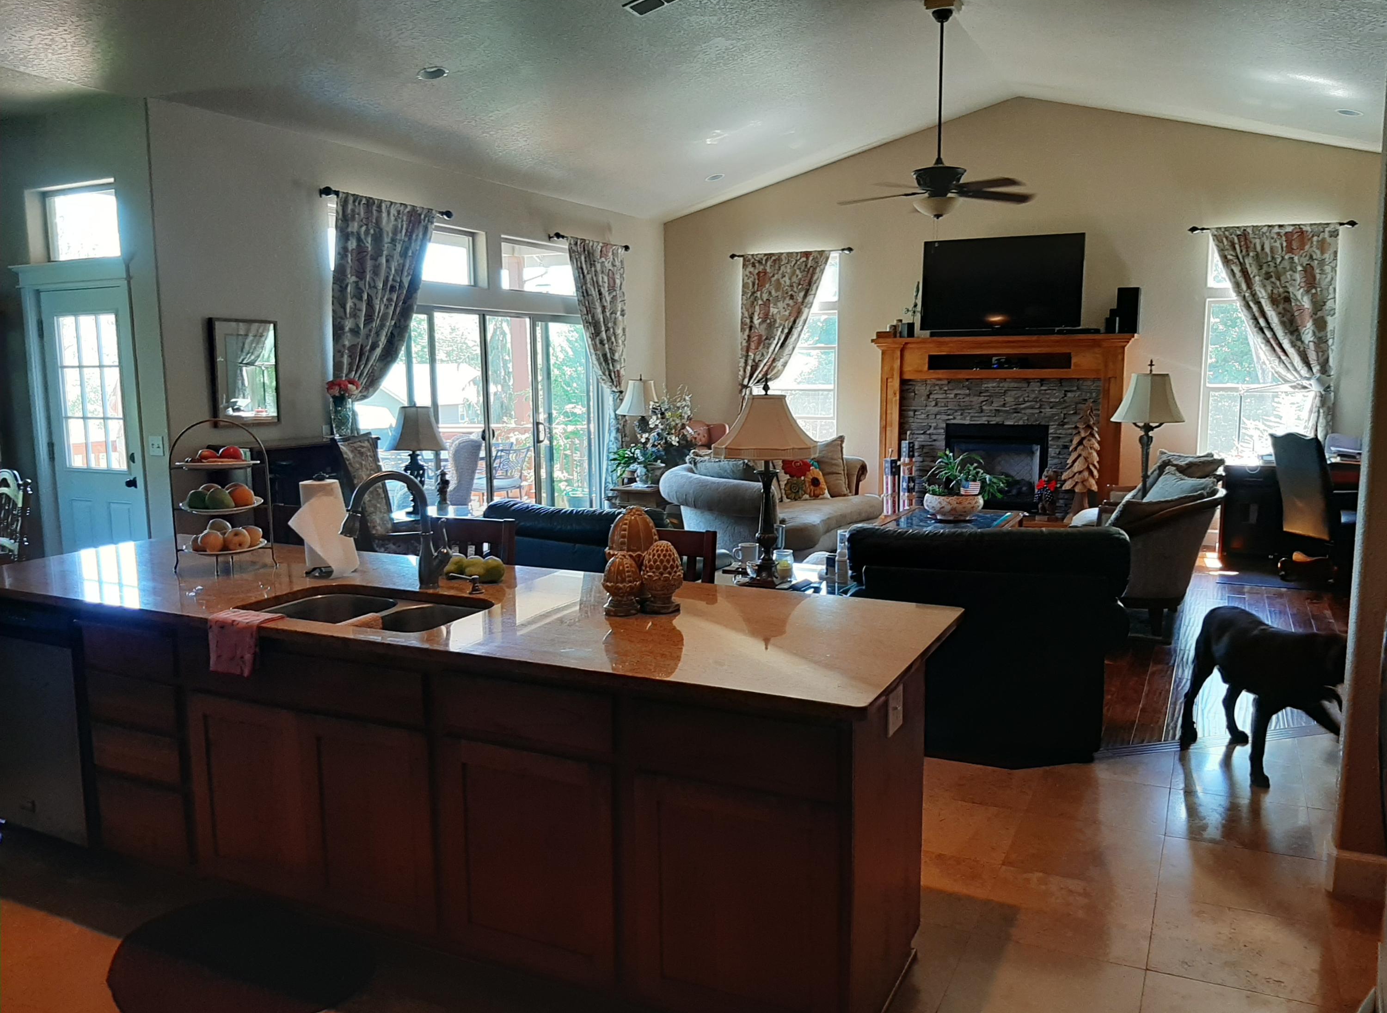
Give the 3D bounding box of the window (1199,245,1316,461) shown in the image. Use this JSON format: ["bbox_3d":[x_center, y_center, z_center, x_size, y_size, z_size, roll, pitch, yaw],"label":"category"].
[{"bbox_3d":[4.754,-1.253,8.747,0.880,2.020,0.120,3,8,26],"label":"window"}]

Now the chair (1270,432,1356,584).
[{"bbox_3d":[4.661,0.004,7.581,0.660,1.080,0.620,-2,8,-10],"label":"chair"}]

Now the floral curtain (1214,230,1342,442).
[{"bbox_3d":[4.739,-1.221,8.635,0.923,2.240,0.130,3,8,26],"label":"floral curtain"}]

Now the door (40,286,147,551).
[{"bbox_3d":[-3.571,-0.269,6.281,0.820,2.050,0.060,3,9,26],"label":"door"}]

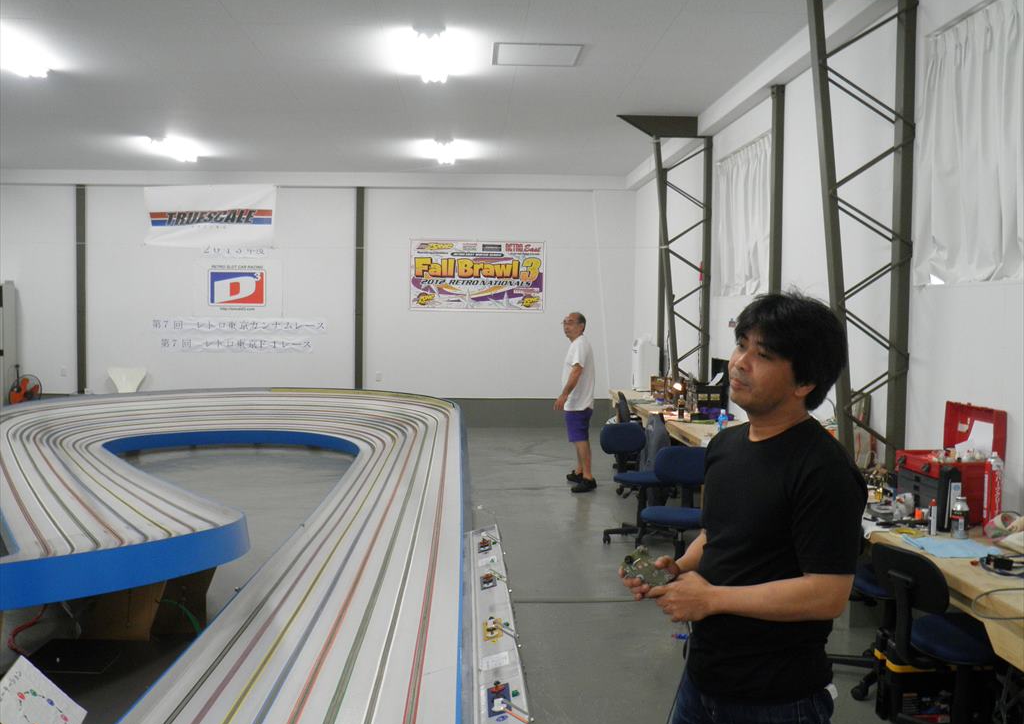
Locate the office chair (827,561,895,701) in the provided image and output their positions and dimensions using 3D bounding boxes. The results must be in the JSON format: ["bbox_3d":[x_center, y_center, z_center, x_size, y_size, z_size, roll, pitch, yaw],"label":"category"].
[{"bbox_3d":[1.600,0.973,4.332,0.570,0.810,0.550,0,3,-12],"label":"office chair"}]

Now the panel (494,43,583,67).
[{"bbox_3d":[0.180,-2.227,7.294,0.620,0.030,0.620,0,3,-3],"label":"panel"}]

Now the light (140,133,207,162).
[{"bbox_3d":[-3.717,-2.314,10.995,0.240,0.130,1.280,0,3,-3],"label":"light"}]

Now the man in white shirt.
[{"bbox_3d":[0.576,0.332,9.120,0.370,1.600,0.460,0,3,-13],"label":"man in white shirt"}]

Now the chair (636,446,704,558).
[{"bbox_3d":[0.950,0.897,5.665,0.550,0.820,0.570,1,3,13],"label":"chair"}]

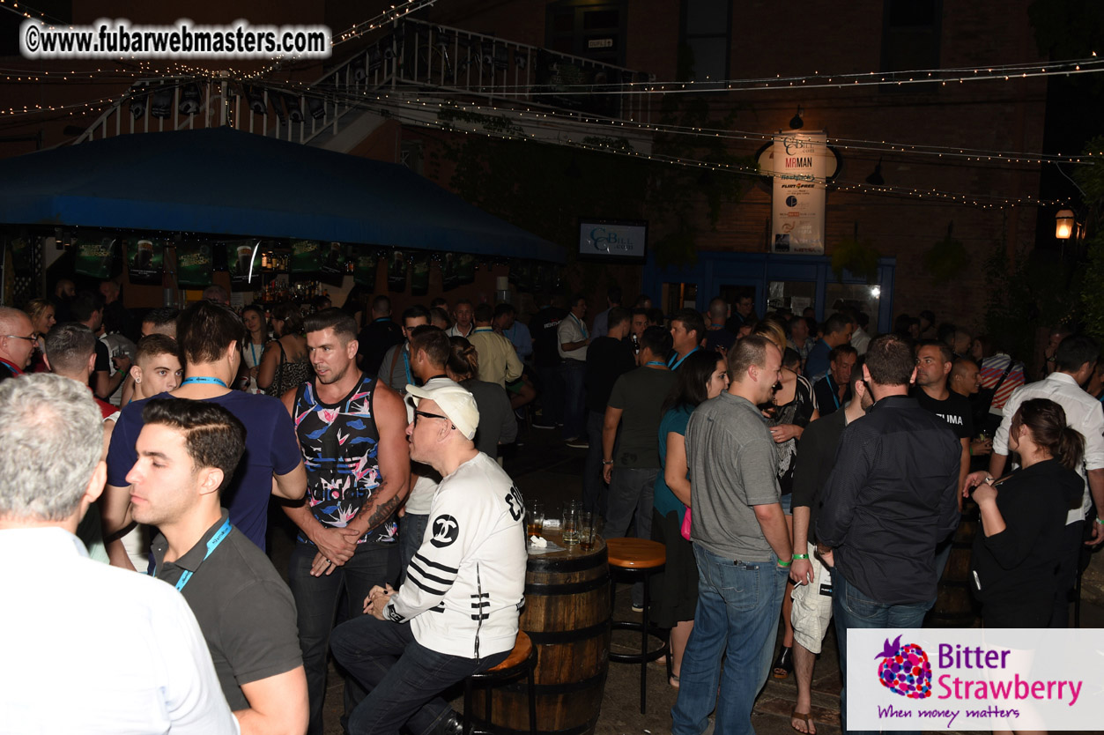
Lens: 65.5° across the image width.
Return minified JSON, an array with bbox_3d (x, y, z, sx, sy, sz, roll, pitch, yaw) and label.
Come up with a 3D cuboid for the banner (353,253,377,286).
[{"bbox_3d":[-1.850,-0.956,8.500,0.030,0.430,0.300,8,8,44],"label":"banner"}]

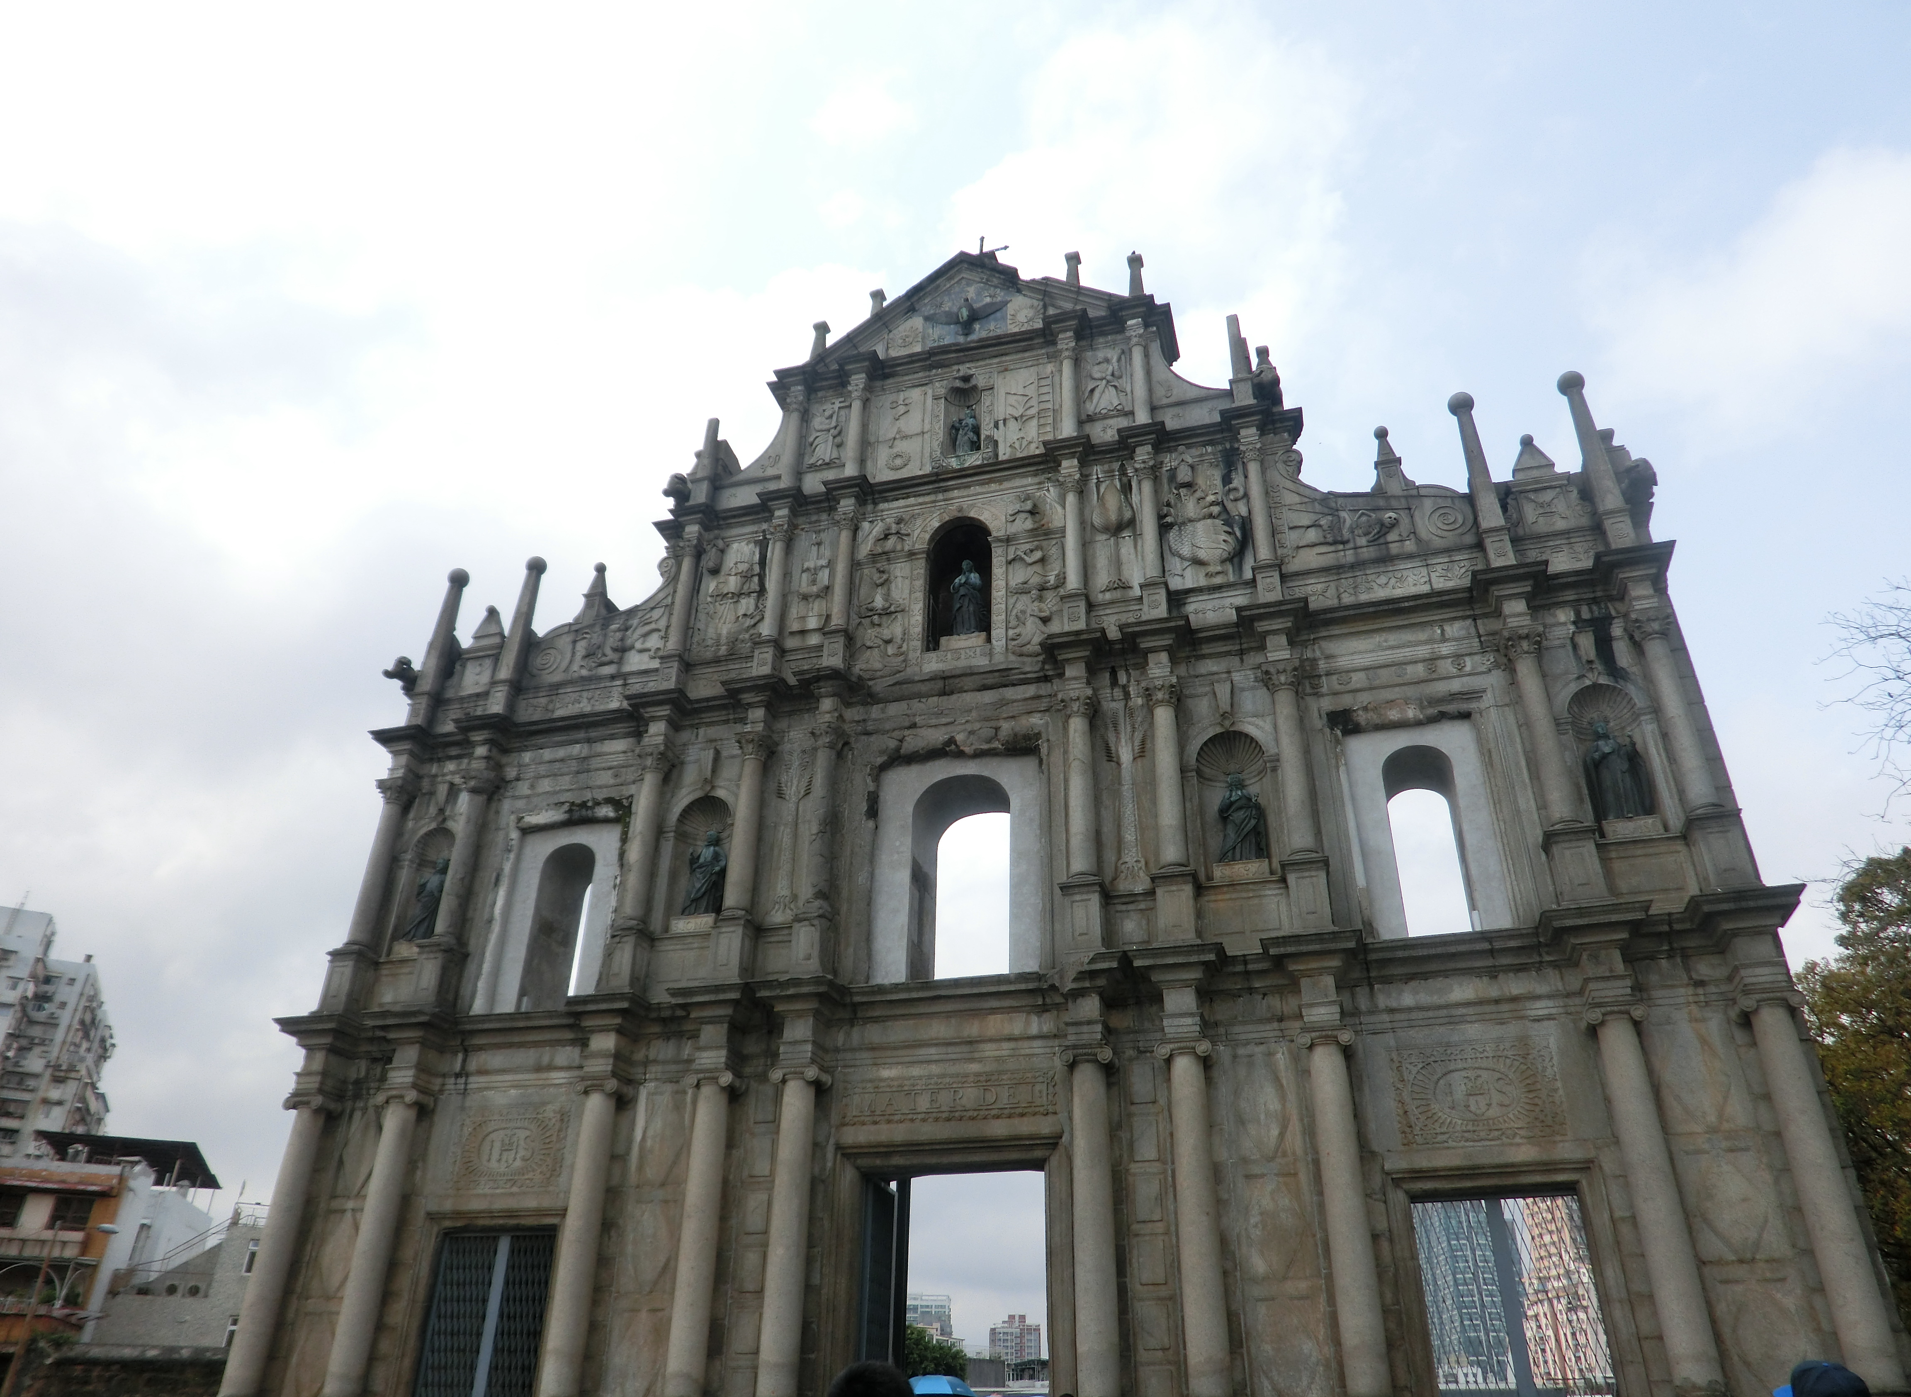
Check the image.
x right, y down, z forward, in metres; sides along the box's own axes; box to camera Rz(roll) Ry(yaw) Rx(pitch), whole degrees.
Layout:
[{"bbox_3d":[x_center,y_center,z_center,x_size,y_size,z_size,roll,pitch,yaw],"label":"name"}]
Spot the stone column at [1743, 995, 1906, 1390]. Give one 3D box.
[{"bbox_3d":[10.354,5.822,15.591,0.740,4.660,0.740,-8,-32,15],"label":"stone column"}]

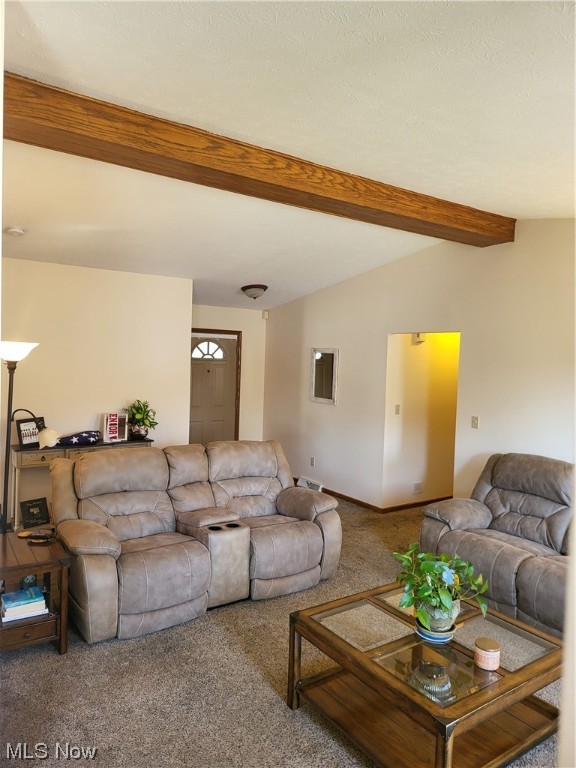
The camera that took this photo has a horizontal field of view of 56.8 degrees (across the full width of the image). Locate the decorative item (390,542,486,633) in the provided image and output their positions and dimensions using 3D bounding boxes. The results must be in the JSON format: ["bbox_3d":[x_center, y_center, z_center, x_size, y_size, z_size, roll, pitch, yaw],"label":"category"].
[{"bbox_3d":[0.712,1.011,2.538,0.390,0.390,0.390,2,3,0],"label":"decorative item"}]

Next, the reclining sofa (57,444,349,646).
[{"bbox_3d":[-0.668,1.042,4.136,2.000,1.030,1.010,-1,4,-35],"label":"reclining sofa"}]

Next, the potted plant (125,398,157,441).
[{"bbox_3d":[-1.577,0.383,5.731,0.360,0.435,0.320,-1,4,-35],"label":"potted plant"}]

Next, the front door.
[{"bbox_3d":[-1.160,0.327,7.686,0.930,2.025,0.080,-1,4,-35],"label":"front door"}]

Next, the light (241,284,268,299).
[{"bbox_3d":[-0.406,-1.148,6.630,0.335,0.140,0.335,-4,-4,0],"label":"light"}]

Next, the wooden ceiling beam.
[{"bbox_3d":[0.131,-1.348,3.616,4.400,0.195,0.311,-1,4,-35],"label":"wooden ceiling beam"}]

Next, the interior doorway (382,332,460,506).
[{"bbox_3d":[1.441,0.491,5.718,0.120,2.065,0.960,-1,4,-35],"label":"interior doorway"}]

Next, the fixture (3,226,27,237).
[{"bbox_3d":[-2.233,-1.249,4.365,0.145,0.045,0.145,-1,-5,-35],"label":"fixture"}]

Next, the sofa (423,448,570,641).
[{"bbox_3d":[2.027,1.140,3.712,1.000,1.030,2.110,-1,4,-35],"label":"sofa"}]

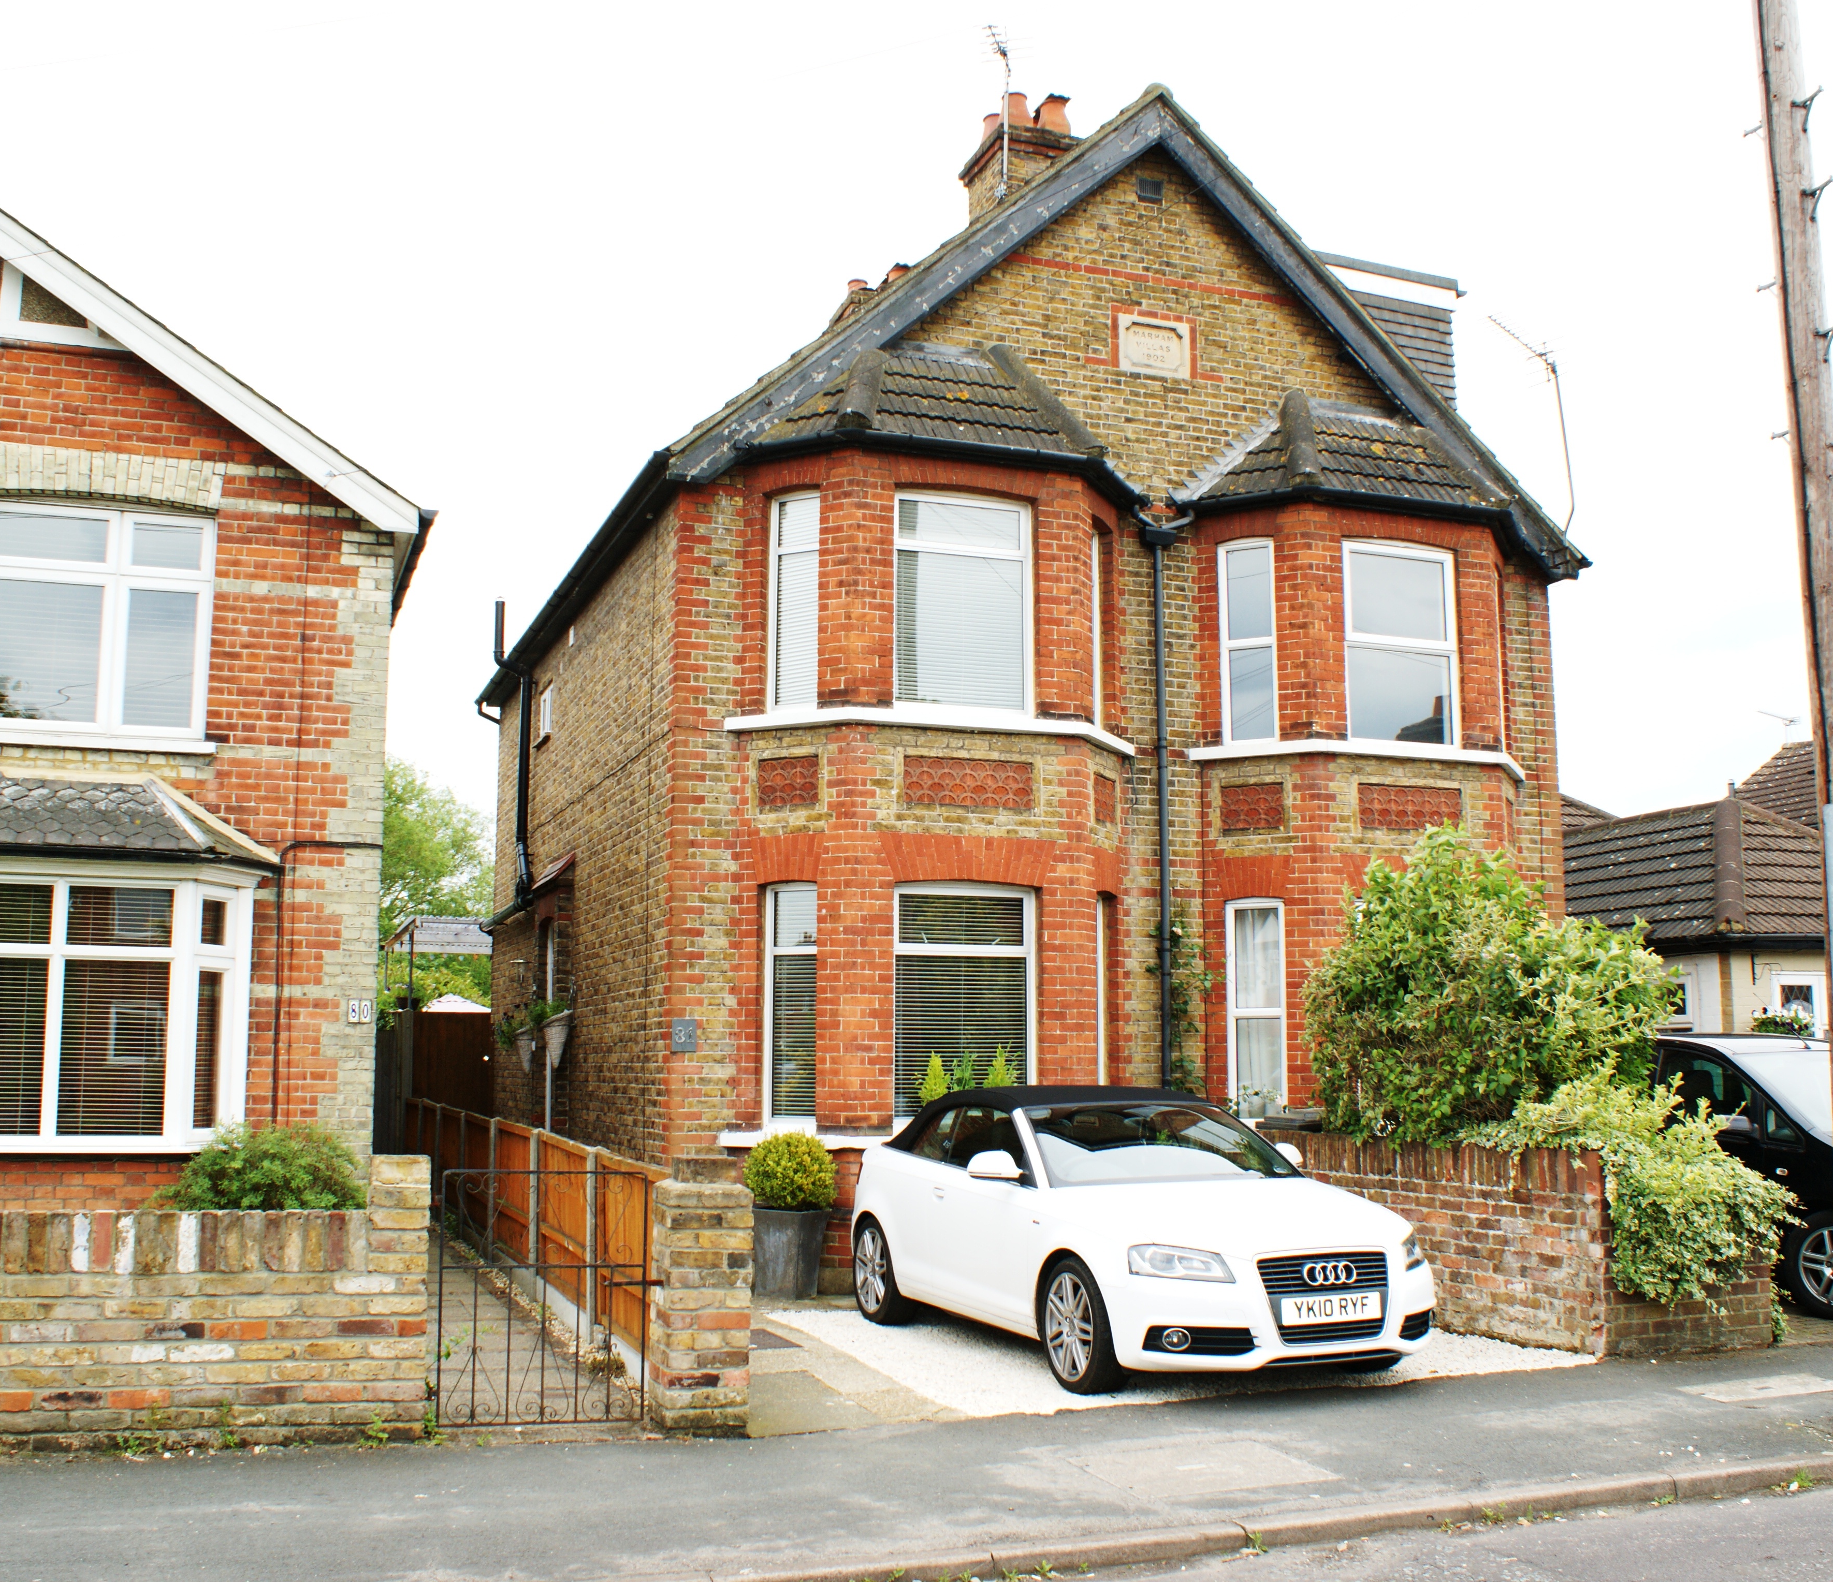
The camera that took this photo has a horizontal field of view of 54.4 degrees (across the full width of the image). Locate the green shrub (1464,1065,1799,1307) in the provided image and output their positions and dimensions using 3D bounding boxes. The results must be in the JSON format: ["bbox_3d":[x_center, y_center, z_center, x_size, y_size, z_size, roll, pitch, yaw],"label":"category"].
[{"bbox_3d":[3.964,2.227,9.771,1.500,1.350,1.350,3,-8,-21],"label":"green shrub"}]

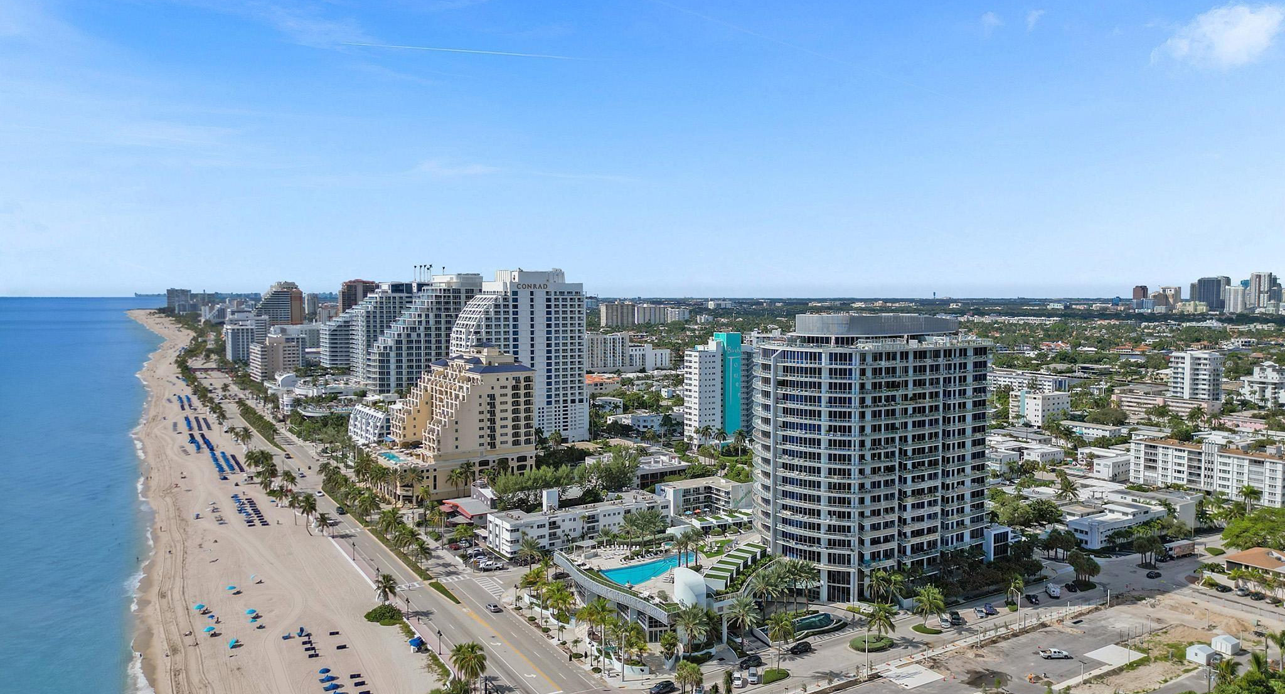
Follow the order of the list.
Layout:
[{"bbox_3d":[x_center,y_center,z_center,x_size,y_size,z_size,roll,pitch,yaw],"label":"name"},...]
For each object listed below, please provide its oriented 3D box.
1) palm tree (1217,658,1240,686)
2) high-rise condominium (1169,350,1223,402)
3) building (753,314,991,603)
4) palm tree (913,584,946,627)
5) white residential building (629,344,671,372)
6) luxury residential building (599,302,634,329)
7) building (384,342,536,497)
[{"bbox_3d":[107.229,60.042,163.149,4.800,7.500,4.800,-2,4,-31],"label":"palm tree"},{"bbox_3d":[352.329,21.221,566.848,14.845,36.798,25.067,-2,4,-32],"label":"high-rise condominium"},{"bbox_3d":[57.729,25.322,236.381,55.000,68.000,38.000,-2,4,-31],"label":"building"},{"bbox_3d":[63.376,57.198,196.733,7.104,9.266,7.104,0,3,0],"label":"palm tree"},{"bbox_3d":[2.151,10.068,838.428,45.000,26.000,18.000,-2,4,-31],"label":"white residential building"},{"bbox_3d":[-50.494,-60.471,1775.918,64.000,54.000,23.000,-2,4,-31],"label":"luxury residential building"},{"bbox_3d":[-77.738,25.379,350.942,50.000,54.500,62.000,-2,4,-31],"label":"building"}]

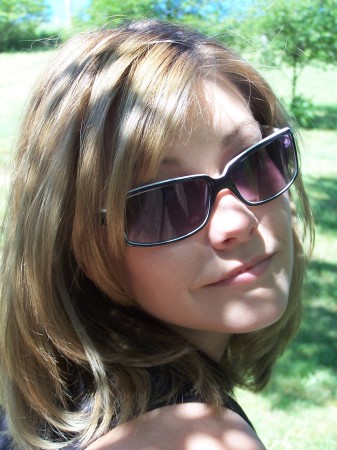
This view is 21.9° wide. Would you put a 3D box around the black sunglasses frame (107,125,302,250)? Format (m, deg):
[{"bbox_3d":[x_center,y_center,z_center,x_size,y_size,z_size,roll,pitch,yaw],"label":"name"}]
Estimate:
[{"bbox_3d":[0.001,-0.034,0.642,0.142,0.048,0.145,-22,18,-24],"label":"black sunglasses frame"}]

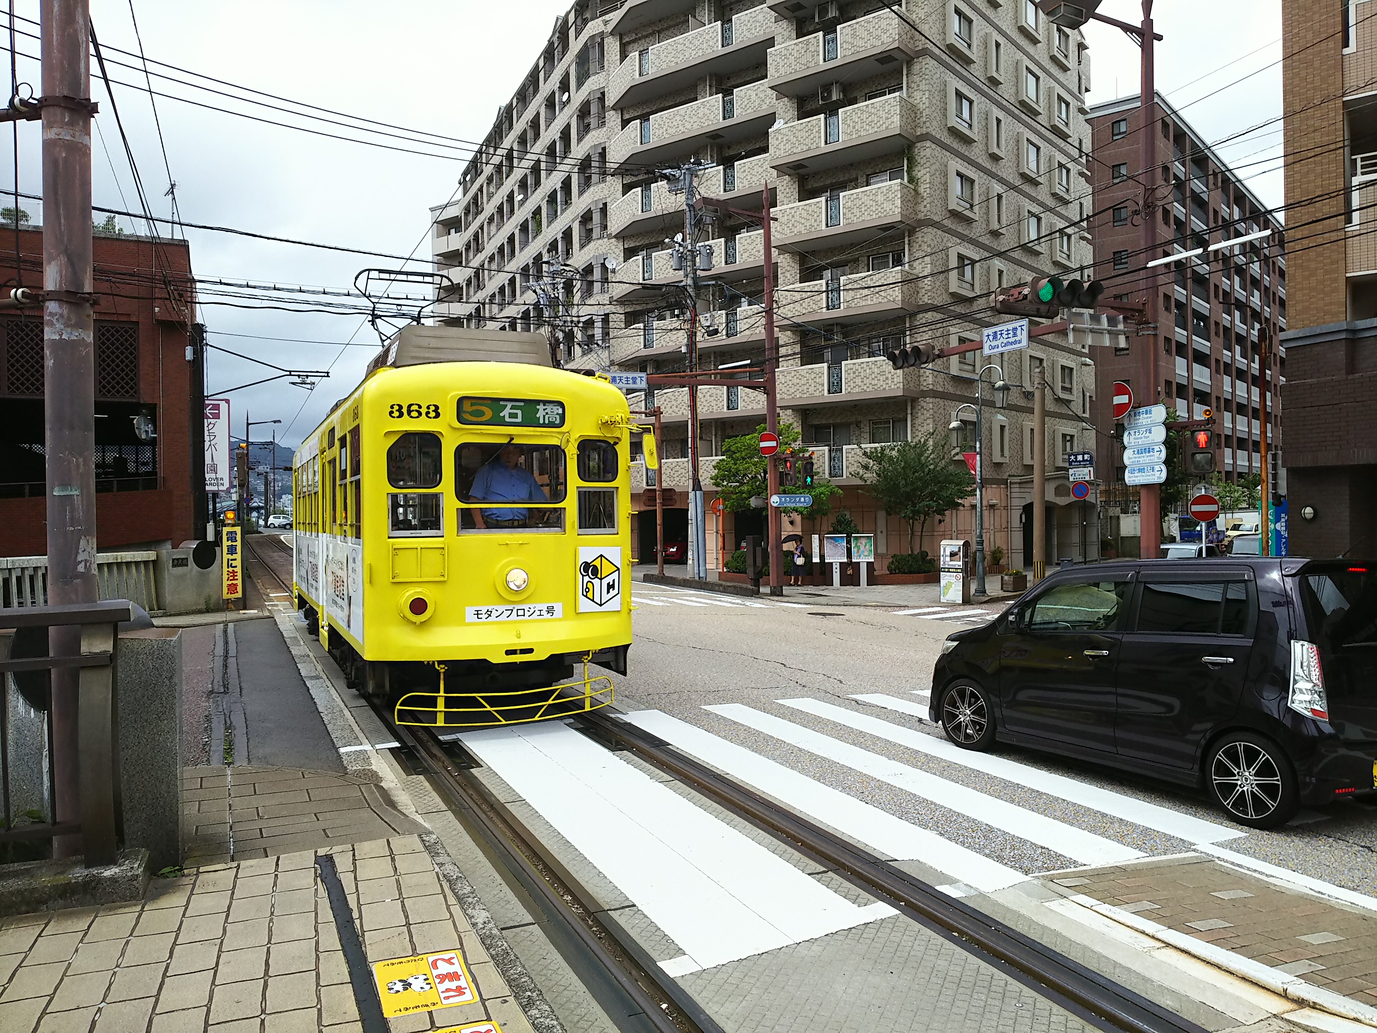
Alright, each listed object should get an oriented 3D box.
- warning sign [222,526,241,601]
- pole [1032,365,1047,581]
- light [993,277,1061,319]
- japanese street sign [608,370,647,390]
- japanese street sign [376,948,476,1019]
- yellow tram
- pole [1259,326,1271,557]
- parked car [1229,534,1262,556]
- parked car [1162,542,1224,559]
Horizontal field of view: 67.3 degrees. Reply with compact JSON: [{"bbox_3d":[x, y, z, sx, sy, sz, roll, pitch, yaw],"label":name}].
[{"bbox_3d":[-8.516,0.873,19.300,0.360,1.360,0.140,-1,0,-30],"label":"warning sign"},{"bbox_3d":[10.003,-1.128,29.500,0.330,6.336,0.330,-1,0,18],"label":"pole"},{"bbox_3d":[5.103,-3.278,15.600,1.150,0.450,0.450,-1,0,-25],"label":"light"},{"bbox_3d":[-1.659,-3.512,26.800,1.200,0.420,0.100,-1,0,-10],"label":"japanese street sign"},{"bbox_3d":[-0.941,1.661,3.688,0.315,0.010,0.440,-1,0,-22],"label":"japanese street sign"},{"bbox_3d":[-3.663,-0.020,13.365,2.350,3.600,11.300,-1,0,-24],"label":"yellow tram"},{"bbox_3d":[12.818,-1.141,23.000,0.170,6.211,0.170,-1,0,18],"label":"pole"},{"bbox_3d":[18.141,1.339,33.000,1.650,1.520,3.800,0,1,38],"label":"parked car"},{"bbox_3d":[13.344,1.473,27.500,1.620,1.480,3.900,0,1,38],"label":"parked car"}]

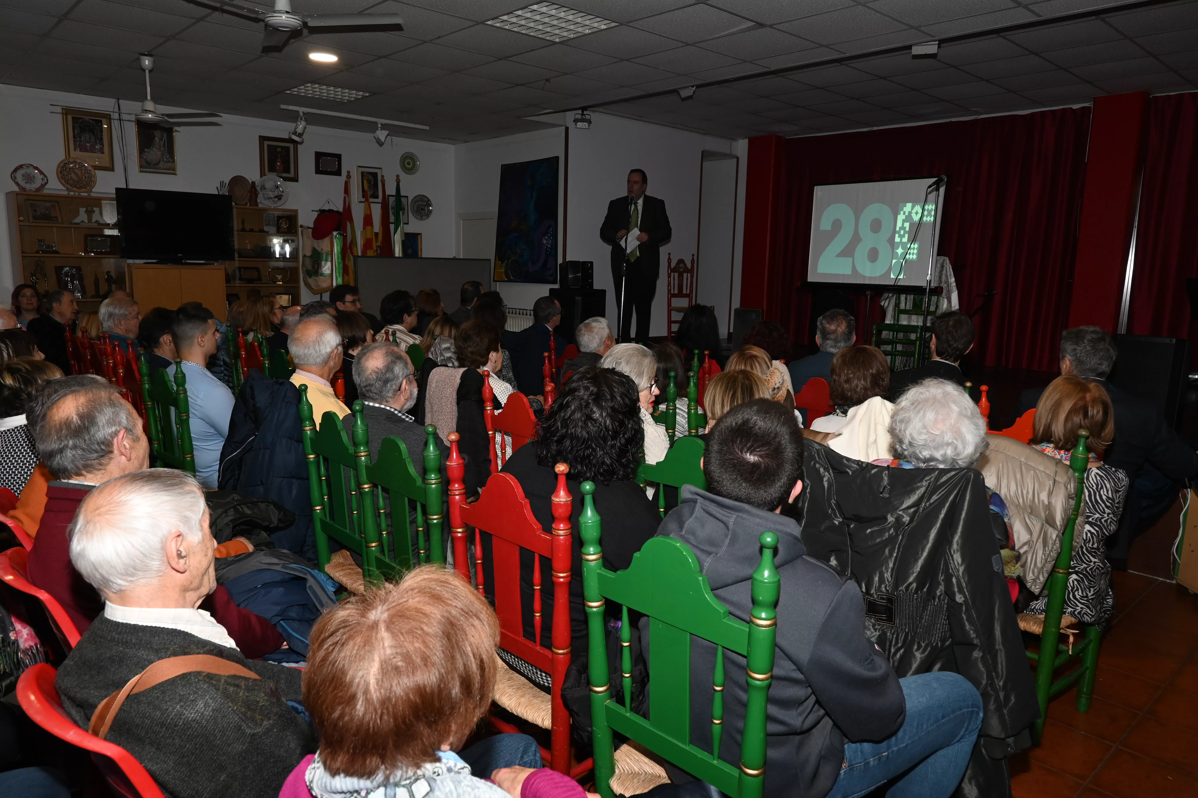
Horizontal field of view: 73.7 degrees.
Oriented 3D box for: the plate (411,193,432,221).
[{"bbox_3d":[-2.135,-2.317,9.641,0.290,0.300,0.030,-8,13,-42],"label":"plate"}]

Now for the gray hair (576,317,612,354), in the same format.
[{"bbox_3d":[-0.026,-0.327,4.070,0.170,0.200,0.200,9,13,39],"label":"gray hair"}]

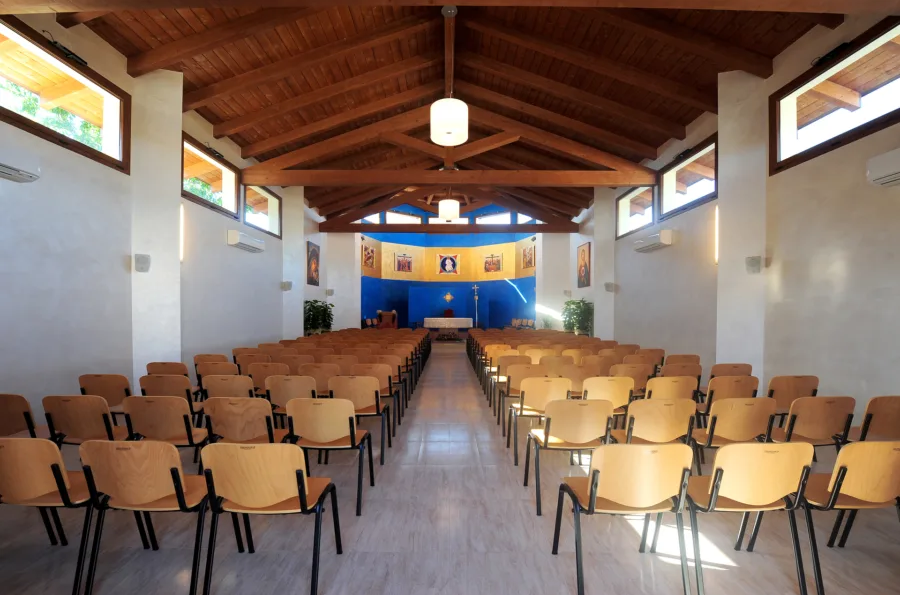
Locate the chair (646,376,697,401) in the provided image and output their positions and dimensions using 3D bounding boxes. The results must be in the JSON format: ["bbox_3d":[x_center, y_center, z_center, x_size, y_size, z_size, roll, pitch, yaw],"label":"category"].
[{"bbox_3d":[2.026,1.138,3.422,0.530,0.820,0.500,0,-2,-2],"label":"chair"}]

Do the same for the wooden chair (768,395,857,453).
[{"bbox_3d":[2.599,1.119,2.621,0.540,0.815,0.500,0,-2,0],"label":"wooden chair"}]

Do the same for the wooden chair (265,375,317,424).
[{"bbox_3d":[-1.439,1.145,3.440,0.535,0.815,0.500,0,-2,2],"label":"wooden chair"}]

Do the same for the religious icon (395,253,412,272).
[{"bbox_3d":[-2.235,-1.676,16.880,0.940,0.920,0.050,1,-2,-35],"label":"religious icon"}]

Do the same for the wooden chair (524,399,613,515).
[{"bbox_3d":[0.872,1.094,2.568,0.530,0.800,0.510,0,-2,0],"label":"wooden chair"}]

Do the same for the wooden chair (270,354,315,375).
[{"bbox_3d":[-2.025,1.188,4.921,0.530,0.800,0.510,0,-2,0],"label":"wooden chair"}]

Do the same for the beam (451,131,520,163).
[{"bbox_3d":[0.672,-2.920,6.640,1.320,0.200,0.180,-19,-2,-1],"label":"beam"}]

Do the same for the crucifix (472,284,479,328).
[{"bbox_3d":[1.291,0.689,17.086,0.330,2.450,0.220,0,-2,0],"label":"crucifix"}]

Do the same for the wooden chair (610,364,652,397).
[{"bbox_3d":[2.014,1.158,4.122,0.530,0.820,0.500,0,-2,-2],"label":"wooden chair"}]

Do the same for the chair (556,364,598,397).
[{"bbox_3d":[1.465,1.183,4.199,0.540,0.815,0.500,0,-2,0],"label":"chair"}]

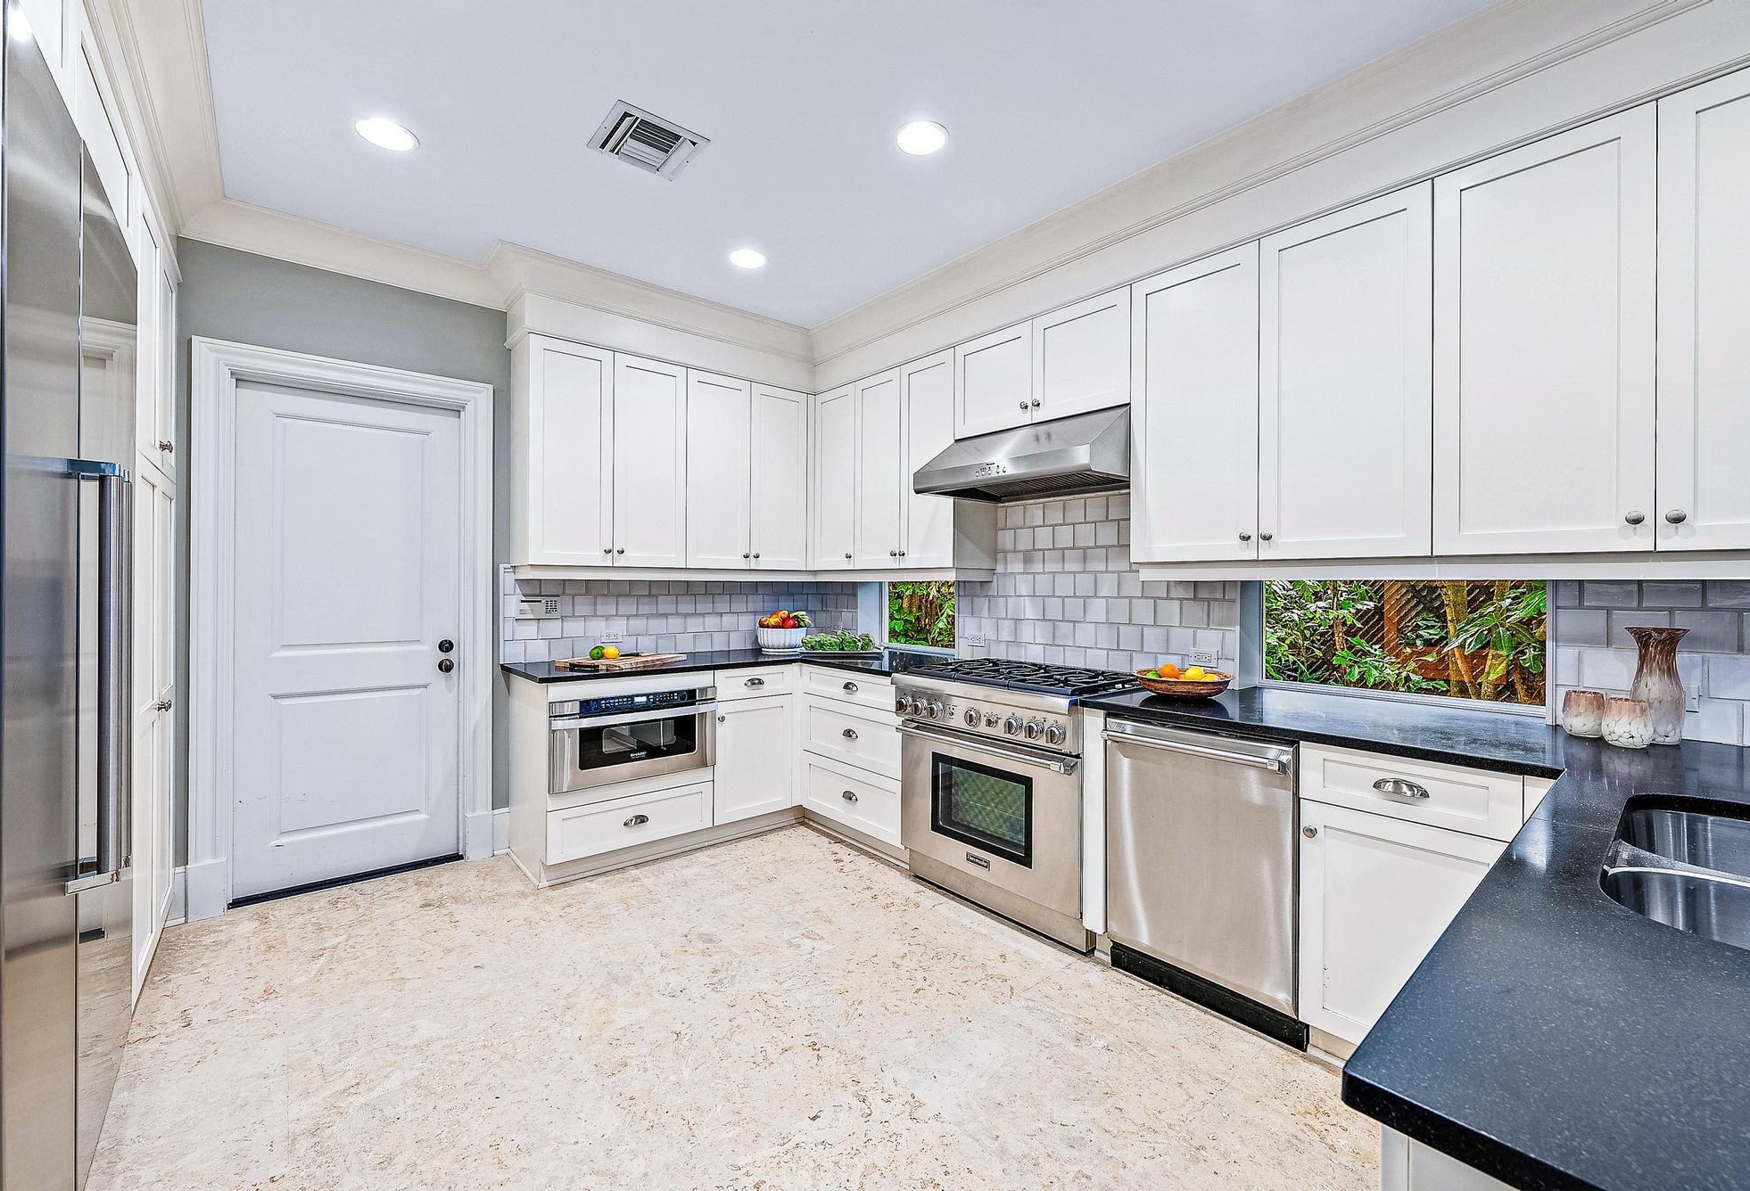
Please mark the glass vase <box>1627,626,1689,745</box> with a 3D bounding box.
[{"bbox_3d":[2.061,0.238,1.829,0.114,0.302,0.114,0,1,-41],"label":"glass vase"}]

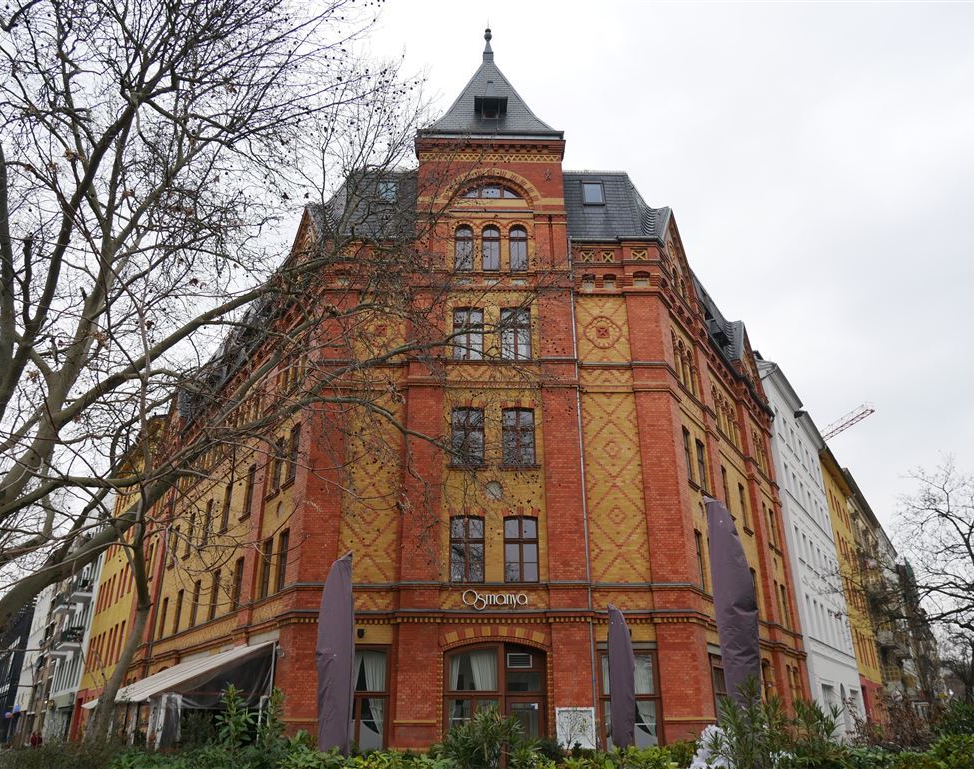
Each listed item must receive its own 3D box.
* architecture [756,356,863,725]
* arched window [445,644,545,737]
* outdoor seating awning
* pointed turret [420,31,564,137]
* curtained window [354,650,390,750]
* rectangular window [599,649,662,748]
[{"bbox_3d":[14.807,10.963,45.275,11.500,20.000,14.500,-15,-28,30],"label":"architecture"},{"bbox_3d":[0.238,8.658,19.850,2.855,2.729,0.250,0,-24,-1],"label":"arched window"},{"bbox_3d":[-11.783,10.650,26.011,3.400,1.850,13.000,16,-28,-31],"label":"outdoor seating awning"},{"bbox_3d":[0.112,-12.505,31.515,5.509,9.272,5.509,0,-24,-1],"label":"pointed turret"},{"bbox_3d":[-3.611,8.866,20.153,1.717,2.694,0.200,0,-24,-1],"label":"curtained window"},{"bbox_3d":[4.091,8.933,20.317,1.802,2.706,0.200,0,-24,-1],"label":"rectangular window"}]

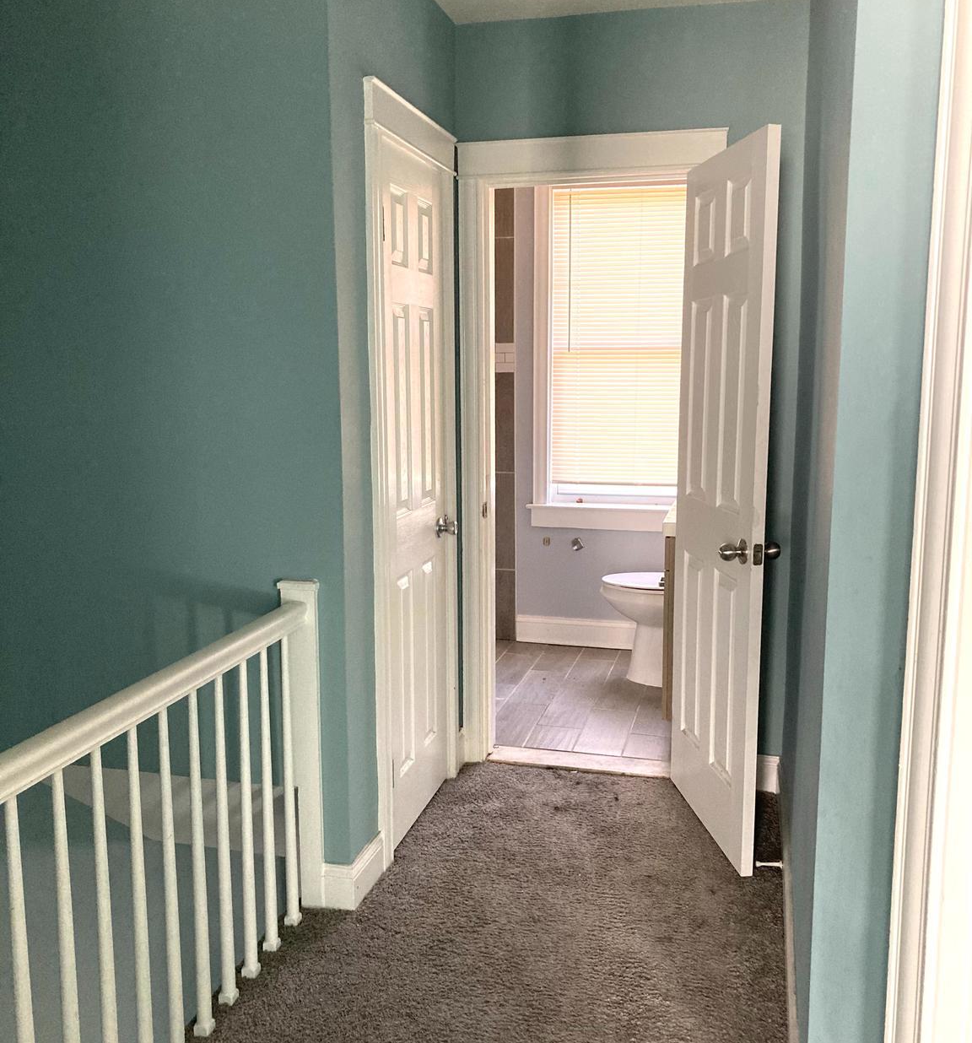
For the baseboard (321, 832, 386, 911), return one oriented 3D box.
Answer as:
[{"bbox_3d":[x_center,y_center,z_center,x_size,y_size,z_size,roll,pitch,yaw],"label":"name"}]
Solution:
[{"bbox_3d":[-0.360,0.954,2.878,0.089,0.112,0.247,2,9,14],"label":"baseboard"}]

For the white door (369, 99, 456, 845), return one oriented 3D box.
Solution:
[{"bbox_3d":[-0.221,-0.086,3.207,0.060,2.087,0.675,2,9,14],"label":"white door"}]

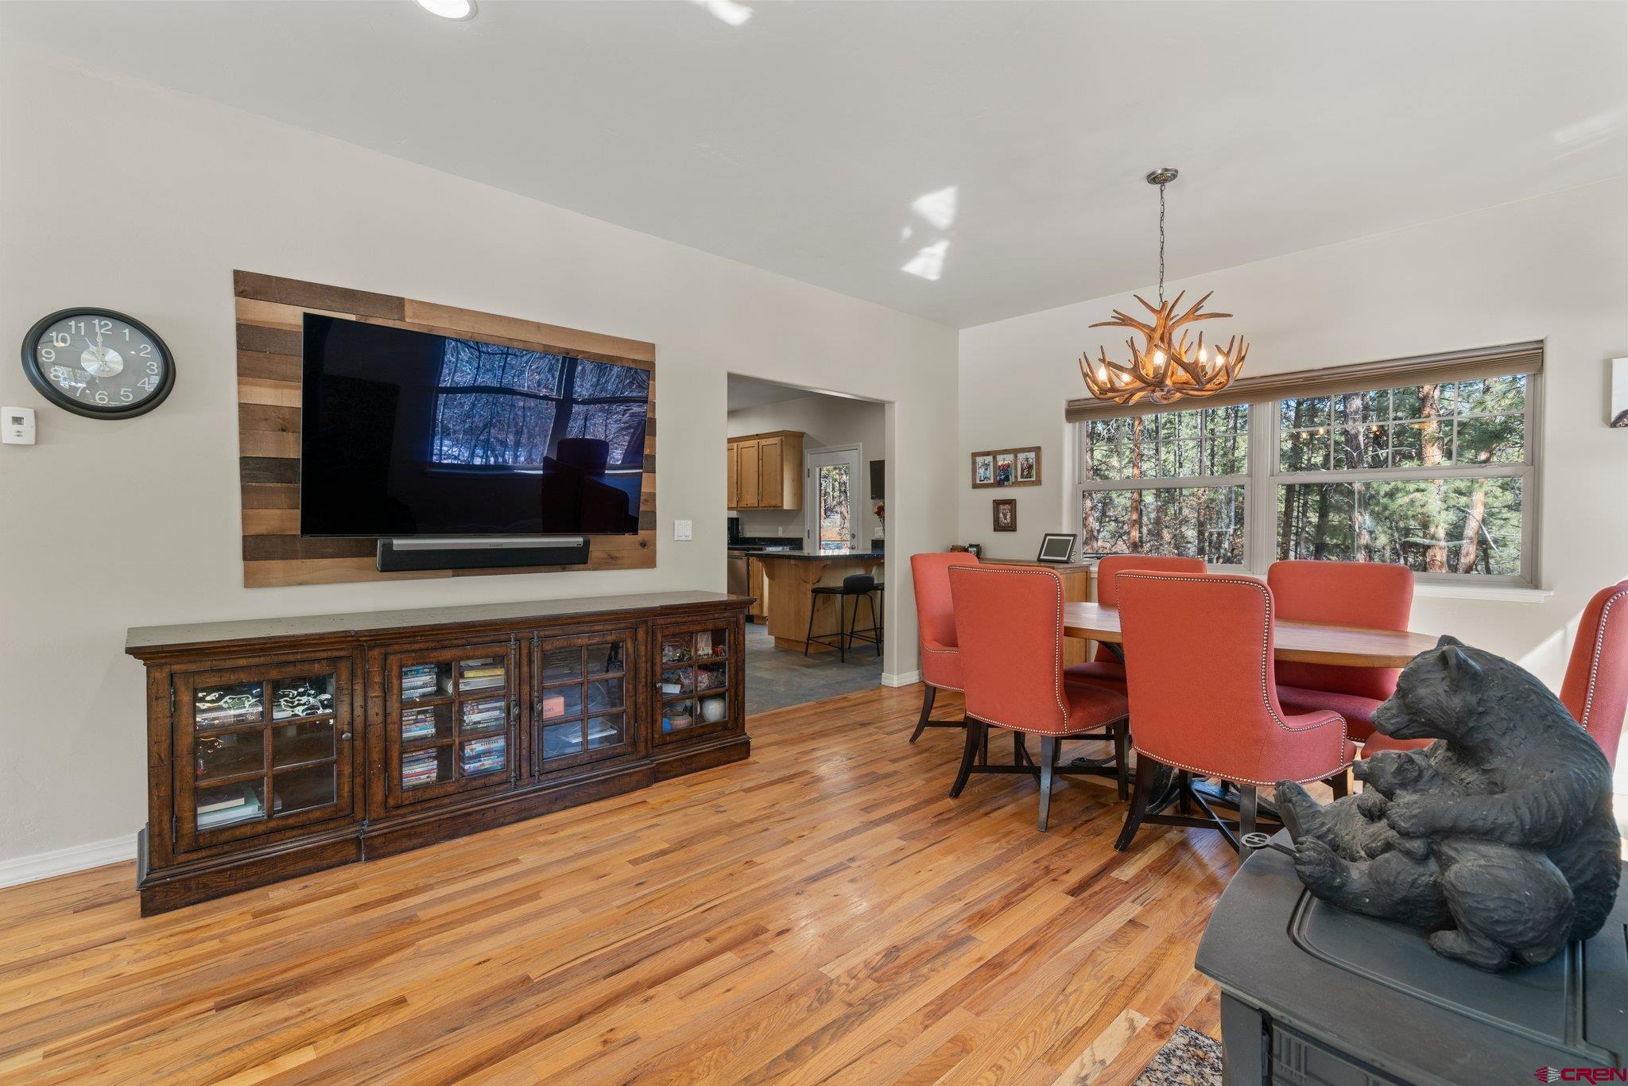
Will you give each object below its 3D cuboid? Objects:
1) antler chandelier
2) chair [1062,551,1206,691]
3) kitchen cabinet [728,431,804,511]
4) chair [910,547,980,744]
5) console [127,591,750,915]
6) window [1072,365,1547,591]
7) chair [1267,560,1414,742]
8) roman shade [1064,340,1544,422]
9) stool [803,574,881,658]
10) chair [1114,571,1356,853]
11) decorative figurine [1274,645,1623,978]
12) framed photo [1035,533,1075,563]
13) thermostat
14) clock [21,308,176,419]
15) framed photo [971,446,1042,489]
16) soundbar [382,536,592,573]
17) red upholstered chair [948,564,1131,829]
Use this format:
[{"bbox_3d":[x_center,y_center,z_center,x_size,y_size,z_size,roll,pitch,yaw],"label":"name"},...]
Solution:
[{"bbox_3d":[1.537,-1.111,3.207,0.743,0.994,0.743,-1,2,-41],"label":"antler chandelier"},{"bbox_3d":[1.584,0.592,3.703,0.673,1.034,0.592,-1,2,-41],"label":"chair"},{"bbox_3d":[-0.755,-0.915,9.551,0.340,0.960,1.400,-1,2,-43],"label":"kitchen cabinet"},{"bbox_3d":[0.879,0.584,3.901,0.643,1.034,0.683,-1,2,-41],"label":"chair"},{"bbox_3d":[-1.332,0.703,3.118,2.339,0.828,0.572,-1,2,-41],"label":"console"},{"bbox_3d":[2.647,-0.389,4.272,0.100,1.130,2.340,-1,2,-43],"label":"window"},{"bbox_3d":[2.193,0.610,3.137,0.660,1.030,0.580,-1,2,-43],"label":"chair"},{"bbox_3d":[2.591,-0.893,4.240,0.080,0.150,2.380,-1,2,-43],"label":"roman shade"},{"bbox_3d":[0.282,0.648,6.539,0.502,0.743,0.462,-1,2,-41],"label":"stool"},{"bbox_3d":[1.533,0.621,2.643,0.660,1.030,0.580,-1,2,-32],"label":"chair"},{"bbox_3d":[0.787,0.286,0.930,0.325,0.335,0.250,1,2,39],"label":"decorative figurine"},{"bbox_3d":[1.630,0.035,4.843,0.040,0.201,0.229,27,-16,-38],"label":"framed photo"},{"bbox_3d":[-2.568,-0.375,2.338,0.073,0.117,0.030,-1,2,-43],"label":"thermostat"},{"bbox_3d":[-2.474,-0.619,2.513,0.380,0.380,0.050,-1,2,-41],"label":"clock"},{"bbox_3d":[1.413,-0.547,5.345,0.025,0.276,0.602,-1,2,-41],"label":"framed photo"},{"bbox_3d":[-1.469,0.046,3.299,0.900,0.125,0.095,-1,2,-43],"label":"soundbar"},{"bbox_3d":[0.974,0.606,3.172,0.683,1.034,0.582,-1,2,-41],"label":"red upholstered chair"}]

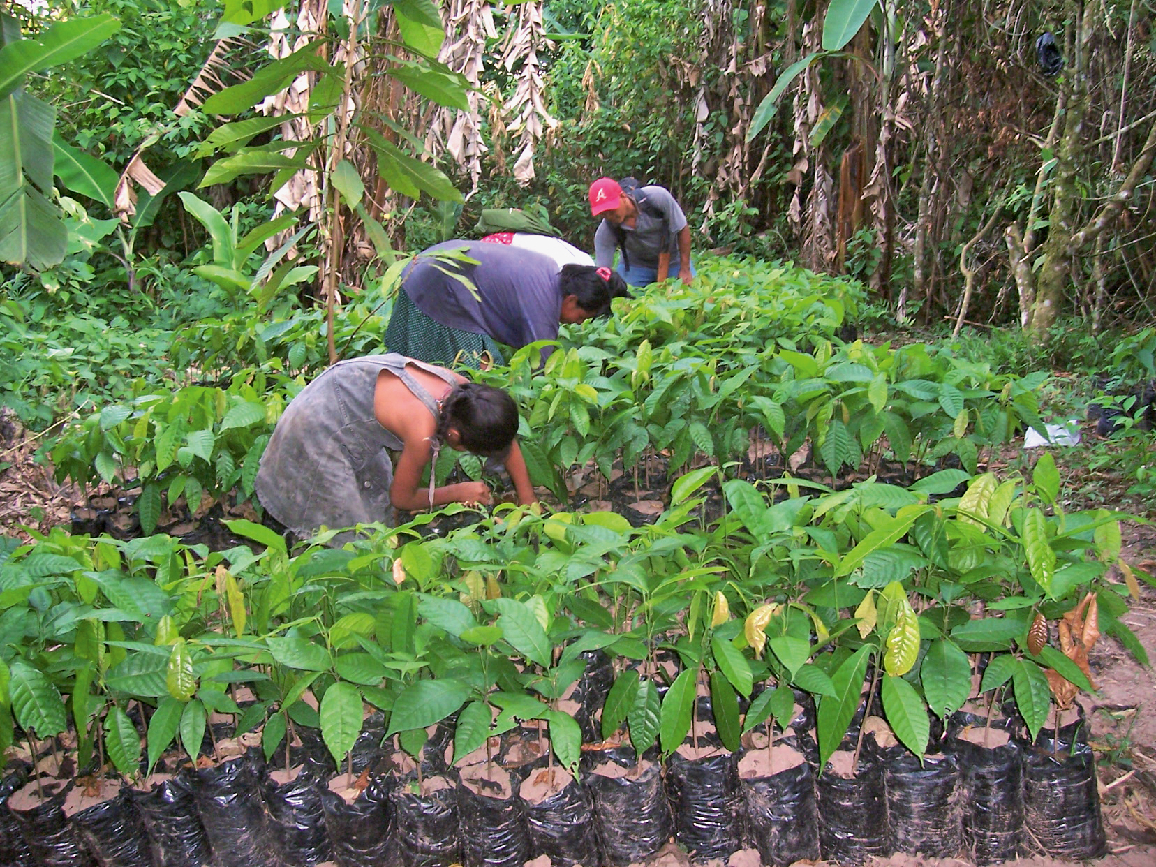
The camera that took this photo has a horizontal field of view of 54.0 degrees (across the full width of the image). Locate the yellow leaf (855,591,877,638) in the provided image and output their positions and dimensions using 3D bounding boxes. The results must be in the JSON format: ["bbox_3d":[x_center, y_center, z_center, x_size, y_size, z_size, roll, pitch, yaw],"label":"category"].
[{"bbox_3d":[0.441,0.278,1.740,0.032,0.072,0.015,8,12,-13],"label":"yellow leaf"}]

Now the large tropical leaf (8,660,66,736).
[{"bbox_3d":[-0.866,0.425,1.820,0.090,0.125,0.060,-1,12,-6],"label":"large tropical leaf"}]

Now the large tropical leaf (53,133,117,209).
[{"bbox_3d":[-2.710,-1.442,6.200,0.400,0.420,0.200,-1,12,-6],"label":"large tropical leaf"}]

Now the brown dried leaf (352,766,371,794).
[{"bbox_3d":[-0.339,0.543,1.780,0.030,0.043,0.025,0,12,0],"label":"brown dried leaf"}]

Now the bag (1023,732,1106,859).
[{"bbox_3d":[0.781,0.578,1.822,0.114,0.163,0.114,0,12,0],"label":"bag"}]

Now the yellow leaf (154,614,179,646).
[{"bbox_3d":[-0.699,0.337,1.930,0.042,0.062,0.028,0,12,0],"label":"yellow leaf"}]

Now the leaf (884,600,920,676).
[{"bbox_3d":[0.481,0.304,1.690,0.050,0.115,0.025,7,11,1],"label":"leaf"}]

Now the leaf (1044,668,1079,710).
[{"bbox_3d":[0.750,0.394,1.760,0.050,0.063,0.030,-4,11,1],"label":"leaf"}]

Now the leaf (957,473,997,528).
[{"bbox_3d":[0.773,0.132,2.200,0.075,0.110,0.045,2,12,12],"label":"leaf"}]

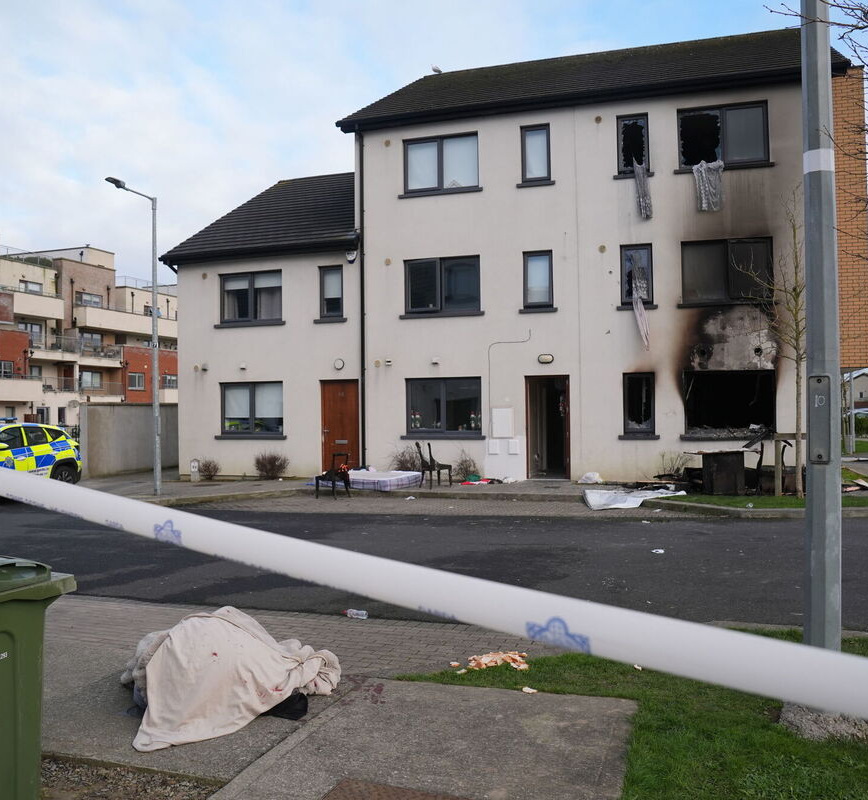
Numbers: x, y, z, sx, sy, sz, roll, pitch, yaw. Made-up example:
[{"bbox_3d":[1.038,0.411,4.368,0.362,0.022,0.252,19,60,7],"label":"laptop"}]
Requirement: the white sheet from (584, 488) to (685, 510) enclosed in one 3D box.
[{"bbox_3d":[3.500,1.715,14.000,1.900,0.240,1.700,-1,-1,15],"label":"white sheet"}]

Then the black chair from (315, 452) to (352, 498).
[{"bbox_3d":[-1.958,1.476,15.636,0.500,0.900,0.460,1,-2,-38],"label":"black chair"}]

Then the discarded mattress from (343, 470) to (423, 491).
[{"bbox_3d":[-1.401,1.755,17.073,1.900,0.220,1.320,-2,-2,33],"label":"discarded mattress"}]

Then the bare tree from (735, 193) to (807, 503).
[{"bbox_3d":[6.358,-0.938,14.704,1.600,5.400,1.500,-1,-2,16],"label":"bare tree"}]

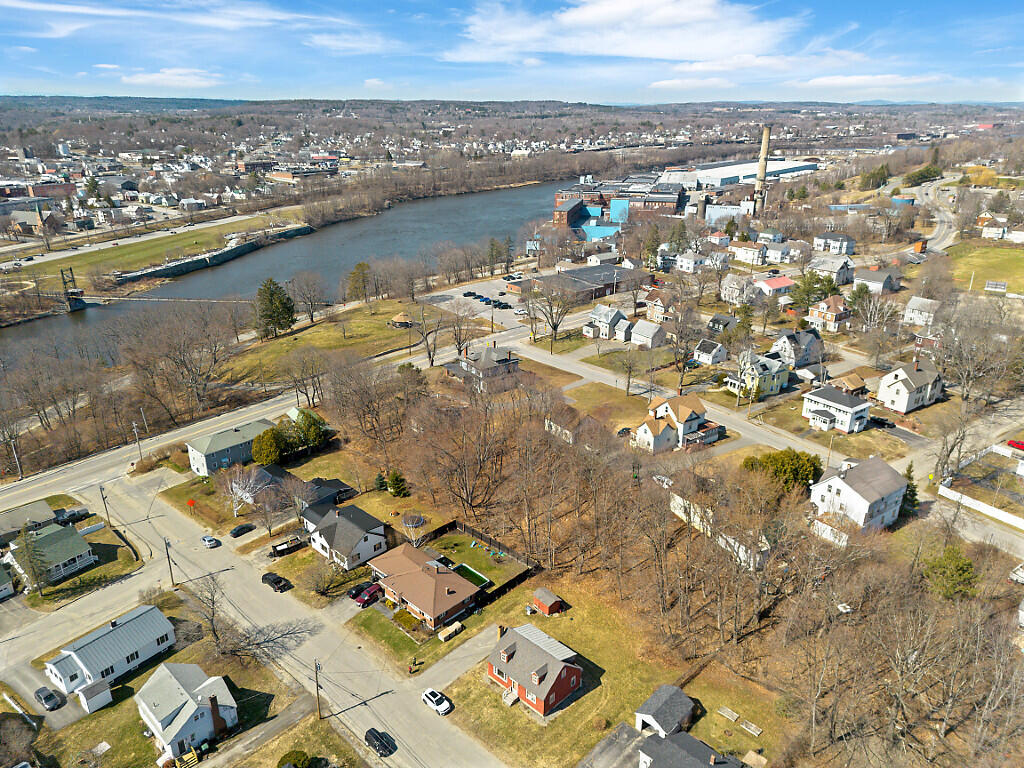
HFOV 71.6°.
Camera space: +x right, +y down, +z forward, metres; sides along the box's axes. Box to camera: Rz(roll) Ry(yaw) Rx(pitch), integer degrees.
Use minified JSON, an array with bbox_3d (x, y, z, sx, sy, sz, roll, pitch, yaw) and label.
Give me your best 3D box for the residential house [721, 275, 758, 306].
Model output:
[{"bbox_3d":[97.328,-40.531,301.980,11.000,10.200,9.500,-17,28,-38],"label":"residential house"}]

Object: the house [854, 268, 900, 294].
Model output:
[{"bbox_3d":[163.790,-46.348,320.372,12.500,8.000,12.300,-19,28,-39],"label":"house"}]

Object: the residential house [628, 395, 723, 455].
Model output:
[{"bbox_3d":[40.537,9.374,176.469,22.000,9.600,12.500,-16,27,-35],"label":"residential house"}]

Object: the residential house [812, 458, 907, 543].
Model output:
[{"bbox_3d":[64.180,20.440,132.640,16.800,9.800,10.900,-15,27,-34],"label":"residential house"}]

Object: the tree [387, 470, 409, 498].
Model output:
[{"bbox_3d":[-24.140,21.130,151.960,4.200,6.000,4.200,0,21,0],"label":"tree"}]

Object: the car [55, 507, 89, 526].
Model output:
[{"bbox_3d":[-92.150,27.800,148.850,2.000,1.850,5.800,19,29,40],"label":"car"}]

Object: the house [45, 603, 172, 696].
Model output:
[{"bbox_3d":[-59.150,39.060,105.130,9.300,4.900,14.800,15,26,32],"label":"house"}]

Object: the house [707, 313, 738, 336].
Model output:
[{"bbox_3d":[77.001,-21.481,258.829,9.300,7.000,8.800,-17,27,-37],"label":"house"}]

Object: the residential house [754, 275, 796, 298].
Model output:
[{"bbox_3d":[102.910,-38.230,277.890,12.800,4.900,9.000,-13,25,-30],"label":"residential house"}]

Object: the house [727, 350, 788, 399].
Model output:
[{"bbox_3d":[72.435,-3.229,209.434,15.800,9.200,11.700,-15,26,-33],"label":"house"}]

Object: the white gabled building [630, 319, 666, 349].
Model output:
[{"bbox_3d":[48.101,-17.523,247.601,8.400,7.000,9.200,-17,27,-36],"label":"white gabled building"}]

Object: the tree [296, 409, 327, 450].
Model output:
[{"bbox_3d":[-49.998,11.059,177.264,6.500,9.000,6.500,0,22,0],"label":"tree"}]

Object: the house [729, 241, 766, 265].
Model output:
[{"bbox_3d":[110.060,-60.820,327.620,14.900,8.900,7.800,19,29,39],"label":"house"}]

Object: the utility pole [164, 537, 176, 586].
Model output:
[{"bbox_3d":[-60.115,31.207,124.479,0.400,10.100,0.400,15,26,33],"label":"utility pole"}]

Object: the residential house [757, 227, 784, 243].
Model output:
[{"bbox_3d":[157.214,-91.037,433.014,9.500,8.300,9.000,-20,29,-41],"label":"residential house"}]

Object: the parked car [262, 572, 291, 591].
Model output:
[{"bbox_3d":[-41.200,34.980,124.960,5.800,1.850,2.000,17,27,37],"label":"parked car"}]

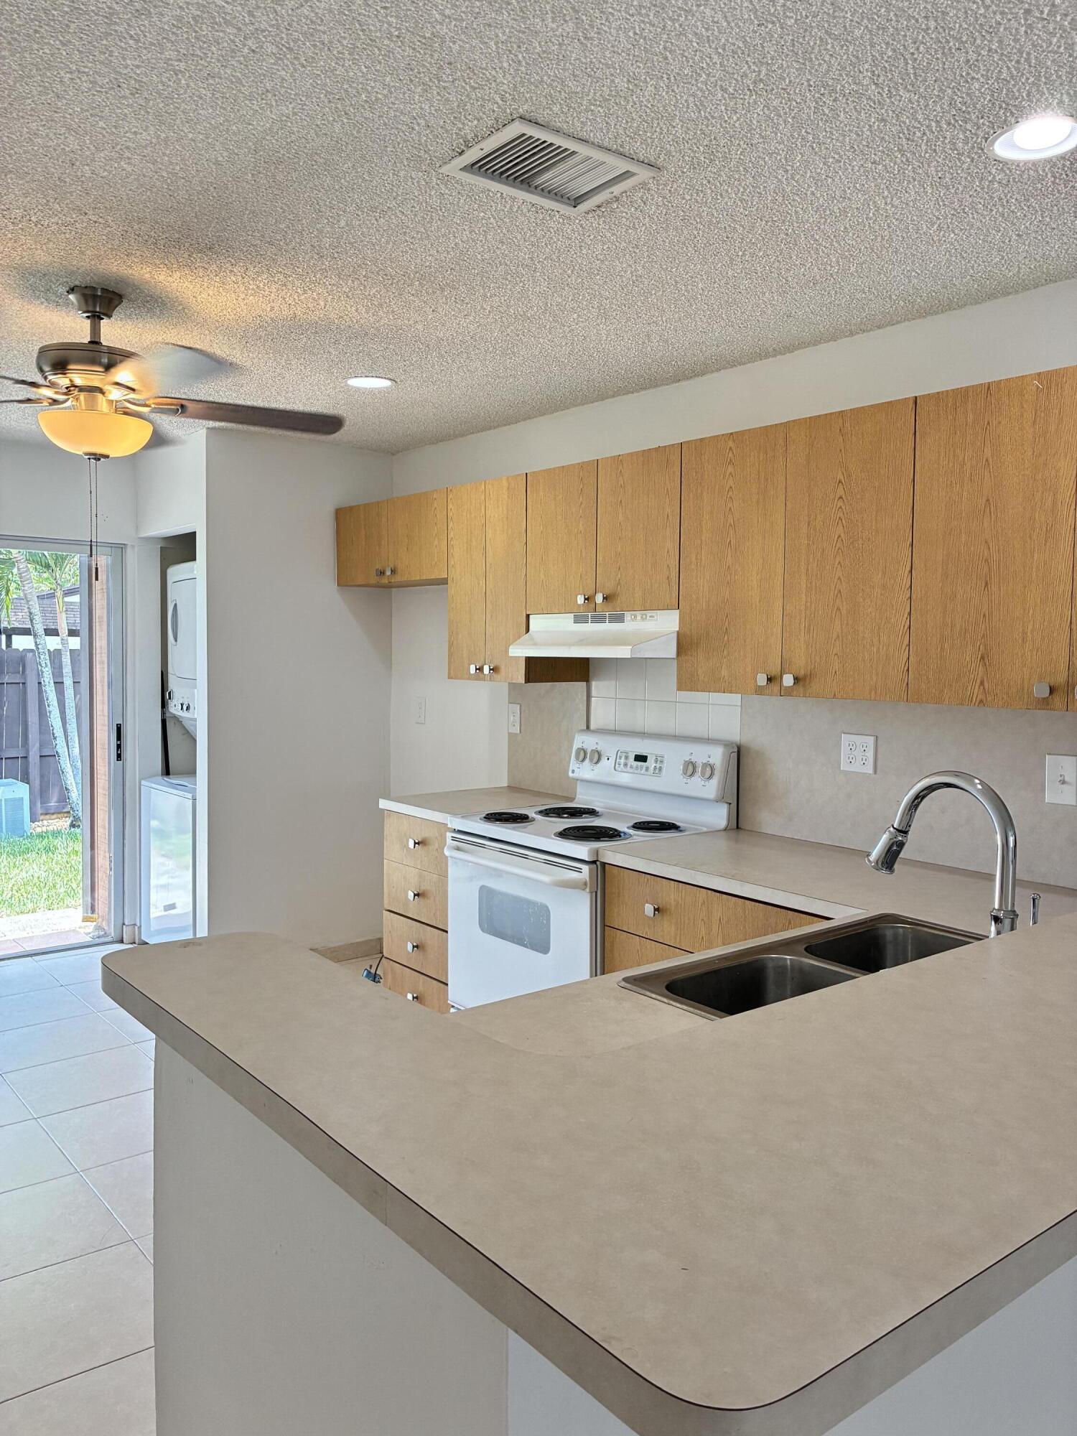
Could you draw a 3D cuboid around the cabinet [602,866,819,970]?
[{"bbox_3d":[0.715,0.883,3.062,0.602,0.876,0.915,-3,5,-38],"label":"cabinet"}]

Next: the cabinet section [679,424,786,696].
[{"bbox_3d":[0.679,-0.457,3.260,0.305,0.759,0.401,-3,5,-39],"label":"cabinet section"}]

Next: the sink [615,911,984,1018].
[{"bbox_3d":[0.629,0.562,1.981,0.842,0.189,0.557,-3,5,-38],"label":"sink"}]

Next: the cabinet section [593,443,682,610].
[{"bbox_3d":[0.434,-0.604,3.557,0.305,0.508,0.383,-3,5,-39],"label":"cabinet section"}]

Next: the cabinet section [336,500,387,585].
[{"bbox_3d":[-0.673,-0.782,4.930,0.305,0.353,0.462,-3,5,-39],"label":"cabinet section"}]

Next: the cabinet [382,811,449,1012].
[{"bbox_3d":[-0.210,0.797,4.219,0.602,0.876,0.509,-3,5,-38],"label":"cabinet"}]

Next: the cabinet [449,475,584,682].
[{"bbox_3d":[-0.085,-0.529,4.222,0.304,0.760,0.515,-3,5,-38],"label":"cabinet"}]

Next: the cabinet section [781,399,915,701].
[{"bbox_3d":[0.929,-0.434,2.949,0.305,0.759,0.399,-3,5,-39],"label":"cabinet section"}]

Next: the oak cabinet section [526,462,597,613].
[{"bbox_3d":[0.196,-0.626,3.853,0.305,0.508,0.380,-3,5,-39],"label":"oak cabinet section"}]

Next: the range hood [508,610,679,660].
[{"bbox_3d":[0.256,-0.282,3.693,0.448,0.150,0.764,-3,5,-38],"label":"range hood"}]

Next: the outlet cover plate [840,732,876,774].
[{"bbox_3d":[0.949,0.105,3.198,0.009,0.111,0.118,-3,5,-38],"label":"outlet cover plate"}]

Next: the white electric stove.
[{"bbox_3d":[0.151,0.678,3.679,0.680,1.200,0.764,-3,5,-38],"label":"white electric stove"}]

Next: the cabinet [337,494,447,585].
[{"bbox_3d":[-0.534,-0.773,4.772,0.304,0.355,0.930,-3,5,-38],"label":"cabinet"}]

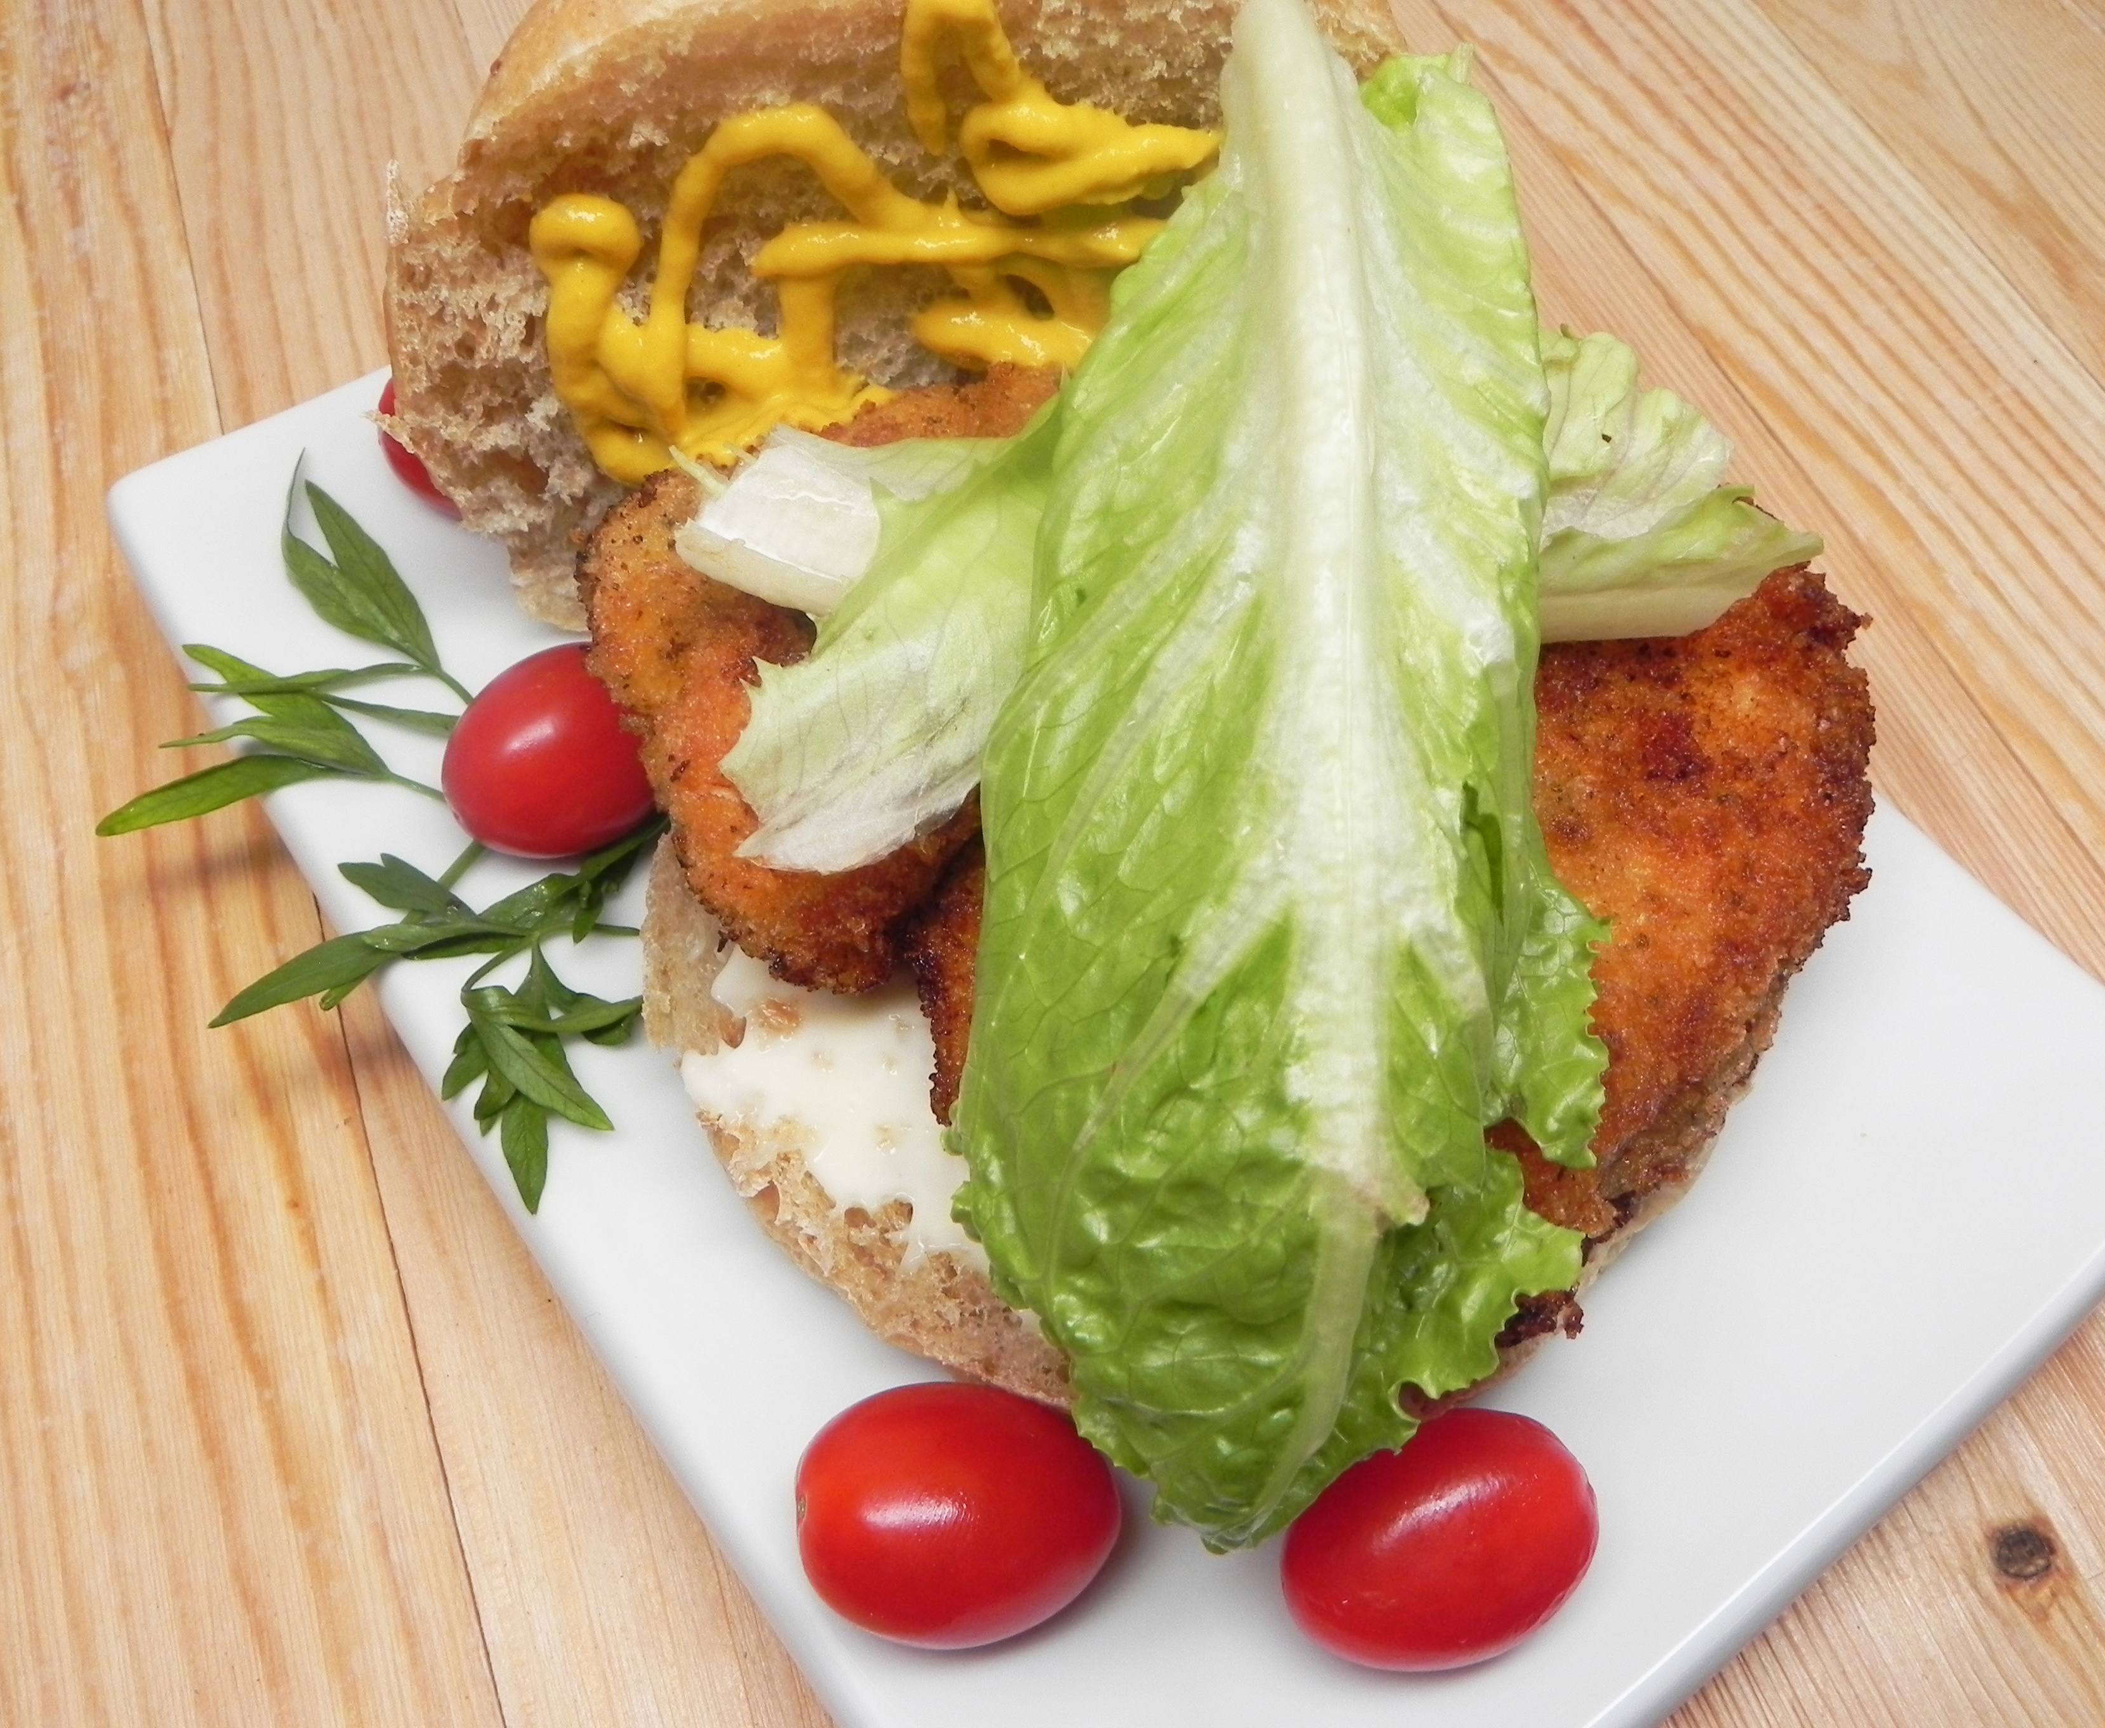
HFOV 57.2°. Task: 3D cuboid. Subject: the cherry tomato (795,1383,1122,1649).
[{"bbox_3d":[-0.010,0.067,0.199,0.033,0.025,0.025,-1,57,-1],"label":"cherry tomato"}]

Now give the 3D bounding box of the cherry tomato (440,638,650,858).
[{"bbox_3d":[-0.063,-0.015,0.251,0.033,0.025,0.025,-37,65,-21],"label":"cherry tomato"}]

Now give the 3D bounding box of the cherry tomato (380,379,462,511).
[{"bbox_3d":[-0.082,-0.062,0.281,0.033,0.026,0.026,10,58,6],"label":"cherry tomato"}]

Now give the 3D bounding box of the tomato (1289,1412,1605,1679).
[{"bbox_3d":[0.040,0.069,0.198,0.034,0.024,0.024,-18,59,-11],"label":"tomato"}]

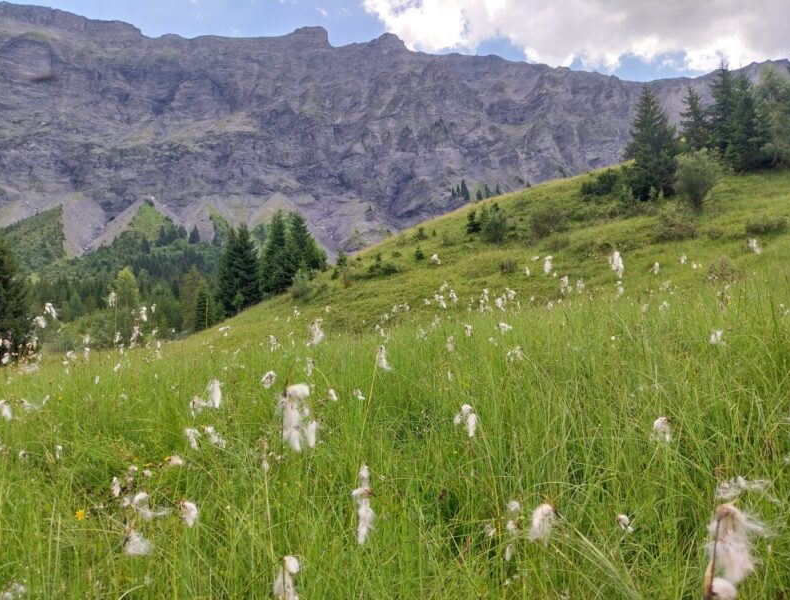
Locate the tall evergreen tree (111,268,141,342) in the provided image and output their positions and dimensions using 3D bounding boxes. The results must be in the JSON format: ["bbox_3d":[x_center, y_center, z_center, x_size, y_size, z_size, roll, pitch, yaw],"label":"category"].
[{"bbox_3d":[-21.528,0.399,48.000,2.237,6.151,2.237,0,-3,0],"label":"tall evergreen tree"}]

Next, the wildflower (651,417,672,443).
[{"bbox_3d":[0.732,0.356,1.650,0.055,0.071,0.050,0,-3,0],"label":"wildflower"}]

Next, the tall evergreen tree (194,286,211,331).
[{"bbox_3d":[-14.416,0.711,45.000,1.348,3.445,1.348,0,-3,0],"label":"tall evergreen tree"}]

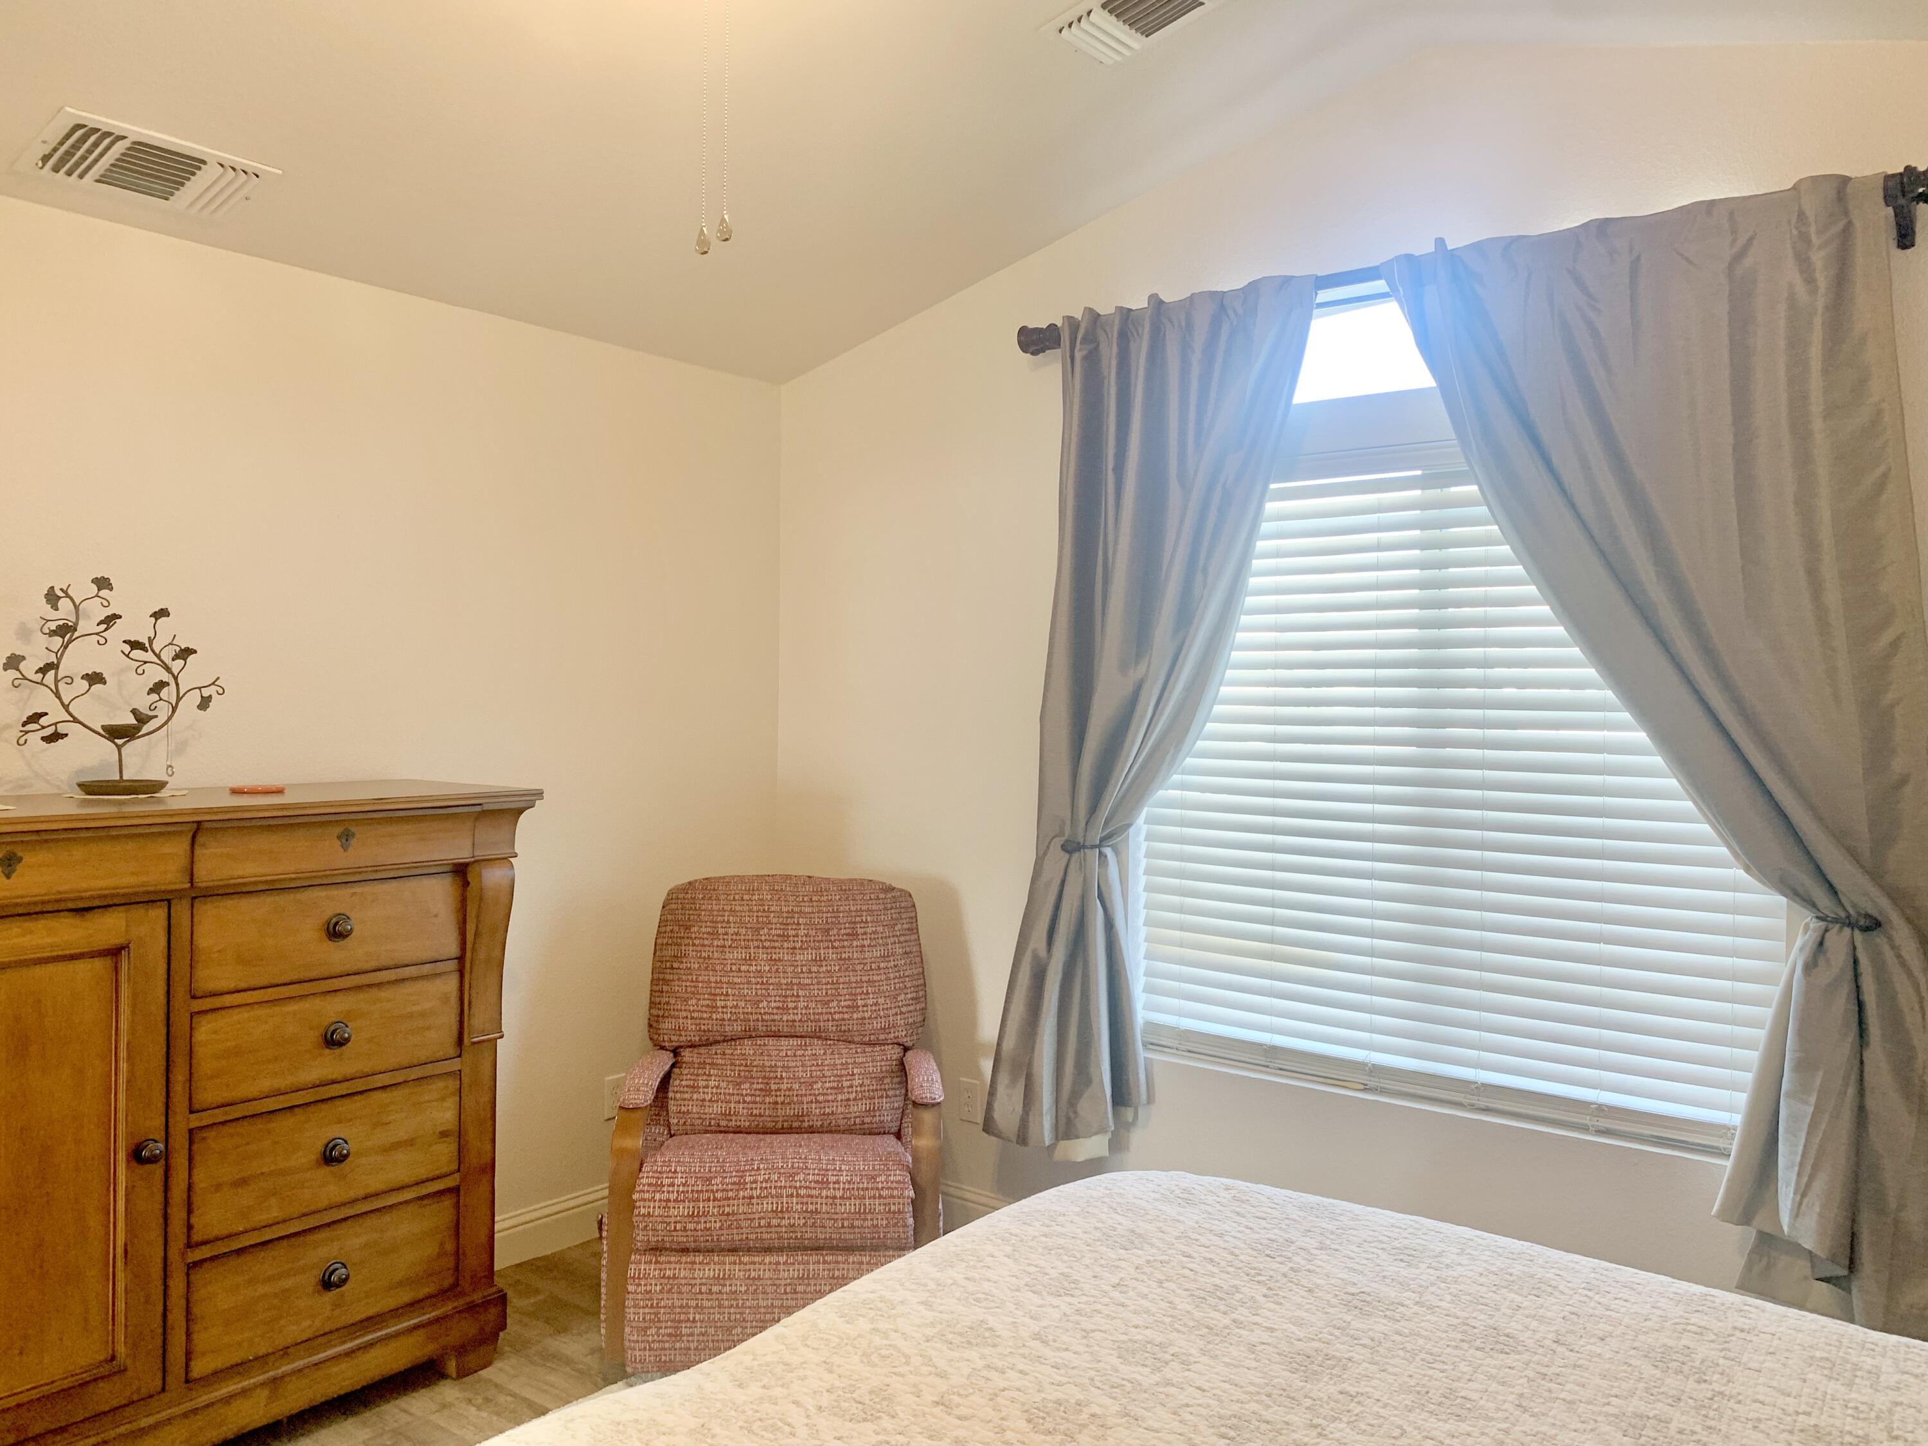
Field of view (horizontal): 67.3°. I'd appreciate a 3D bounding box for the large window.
[{"bbox_3d":[1.041,-0.071,3.261,1.470,1.835,0.120,2,1,38],"label":"large window"}]

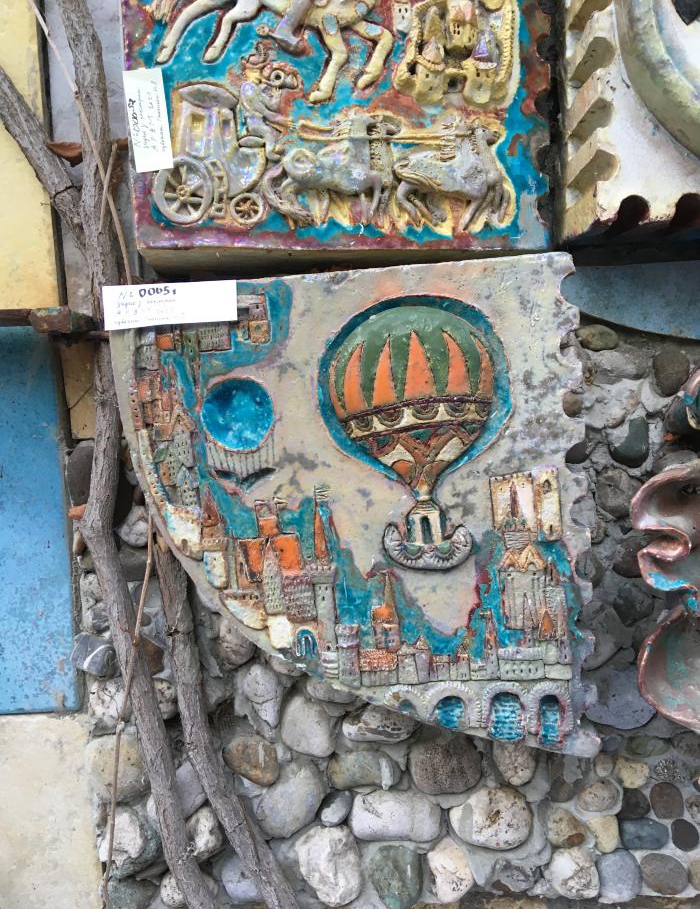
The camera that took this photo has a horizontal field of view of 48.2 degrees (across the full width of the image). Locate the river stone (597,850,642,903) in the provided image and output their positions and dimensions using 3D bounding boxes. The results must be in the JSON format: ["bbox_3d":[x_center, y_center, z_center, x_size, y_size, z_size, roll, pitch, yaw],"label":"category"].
[{"bbox_3d":[0.300,0.469,0.869,0.049,0.059,0.037,-2,5,0],"label":"river stone"}]

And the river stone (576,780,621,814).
[{"bbox_3d":[0.251,0.346,0.788,0.044,0.033,0.028,-1,5,0],"label":"river stone"}]

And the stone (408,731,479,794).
[{"bbox_3d":[0.101,0.325,0.828,0.077,0.069,0.051,-2,8,2],"label":"stone"}]

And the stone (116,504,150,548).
[{"bbox_3d":[-0.234,0.078,0.851,0.038,0.047,0.031,-2,5,0],"label":"stone"}]

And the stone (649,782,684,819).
[{"bbox_3d":[0.335,0.366,0.826,0.036,0.039,0.025,-2,8,2],"label":"stone"}]

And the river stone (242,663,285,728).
[{"bbox_3d":[-0.091,0.254,0.824,0.044,0.069,0.039,-2,8,2],"label":"river stone"}]

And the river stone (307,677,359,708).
[{"bbox_3d":[-0.018,0.256,0.863,0.058,0.046,0.037,-2,5,0],"label":"river stone"}]

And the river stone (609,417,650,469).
[{"bbox_3d":[0.278,-0.012,0.777,0.039,0.051,0.032,-2,8,2],"label":"river stone"}]

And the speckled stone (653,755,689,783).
[{"bbox_3d":[0.382,0.373,0.925,0.041,0.031,0.028,-1,7,0],"label":"speckled stone"}]

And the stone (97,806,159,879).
[{"bbox_3d":[-0.243,0.429,0.864,0.068,0.080,0.051,-2,5,0],"label":"stone"}]

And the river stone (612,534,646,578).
[{"bbox_3d":[0.286,0.103,0.793,0.040,0.044,0.030,-2,8,2],"label":"river stone"}]

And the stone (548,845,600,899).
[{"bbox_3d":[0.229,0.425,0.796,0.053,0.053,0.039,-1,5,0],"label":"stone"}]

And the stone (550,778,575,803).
[{"bbox_3d":[0.225,0.355,0.828,0.026,0.027,0.019,-2,8,2],"label":"stone"}]

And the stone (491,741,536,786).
[{"bbox_3d":[0.165,0.306,0.784,0.047,0.053,0.036,-1,5,0],"label":"stone"}]

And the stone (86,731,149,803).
[{"bbox_3d":[-0.248,0.336,0.840,0.068,0.078,0.052,-2,8,2],"label":"stone"}]

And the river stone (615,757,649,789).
[{"bbox_3d":[0.283,0.320,0.786,0.034,0.031,0.024,-1,5,0],"label":"river stone"}]

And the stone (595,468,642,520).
[{"bbox_3d":[0.292,0.042,0.844,0.048,0.056,0.033,-2,5,0],"label":"stone"}]

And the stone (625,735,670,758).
[{"bbox_3d":[0.298,0.292,0.783,0.046,0.023,0.024,-1,5,0],"label":"stone"}]

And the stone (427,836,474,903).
[{"bbox_3d":[0.112,0.461,0.868,0.051,0.072,0.038,-2,5,0],"label":"stone"}]

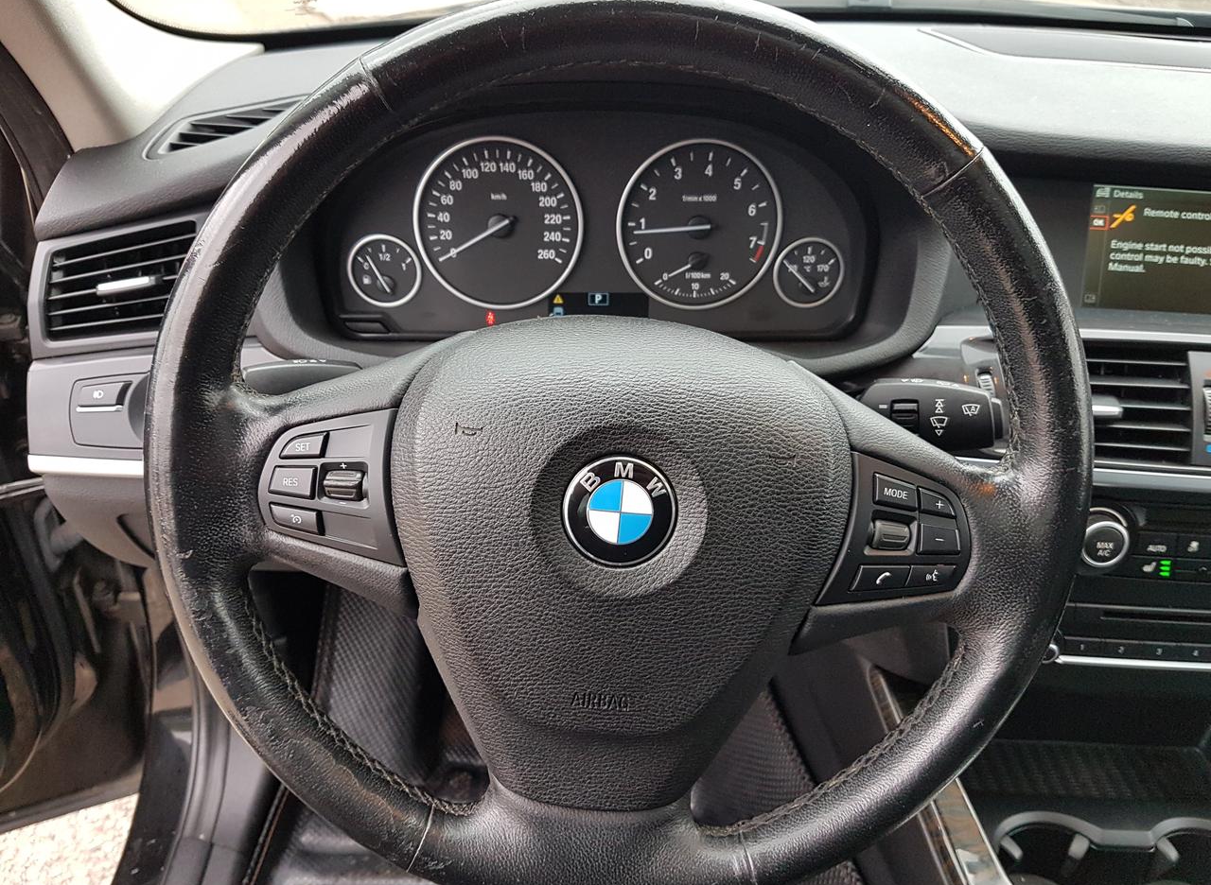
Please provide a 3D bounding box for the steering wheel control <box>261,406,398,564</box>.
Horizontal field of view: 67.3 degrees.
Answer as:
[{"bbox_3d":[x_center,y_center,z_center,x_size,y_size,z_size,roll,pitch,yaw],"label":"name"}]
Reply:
[{"bbox_3d":[-0.109,0.015,0.376,0.060,0.064,0.020,4,6,-2],"label":"steering wheel control"}]

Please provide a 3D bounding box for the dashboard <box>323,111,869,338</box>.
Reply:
[{"bbox_3d":[-0.005,-0.142,0.615,0.354,0.144,0.060,0,6,-3],"label":"dashboard"}]

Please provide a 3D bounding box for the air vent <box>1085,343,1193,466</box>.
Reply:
[{"bbox_3d":[0.310,-0.025,0.587,0.122,0.078,0.030,2,3,2],"label":"air vent"}]

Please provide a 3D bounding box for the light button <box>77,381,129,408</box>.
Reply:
[{"bbox_3d":[-0.339,-0.033,0.621,0.039,0.019,0.012,0,3,5],"label":"light button"}]

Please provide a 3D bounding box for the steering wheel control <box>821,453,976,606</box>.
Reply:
[{"bbox_3d":[0.120,0.037,0.384,0.061,0.065,0.020,4,6,-2],"label":"steering wheel control"}]

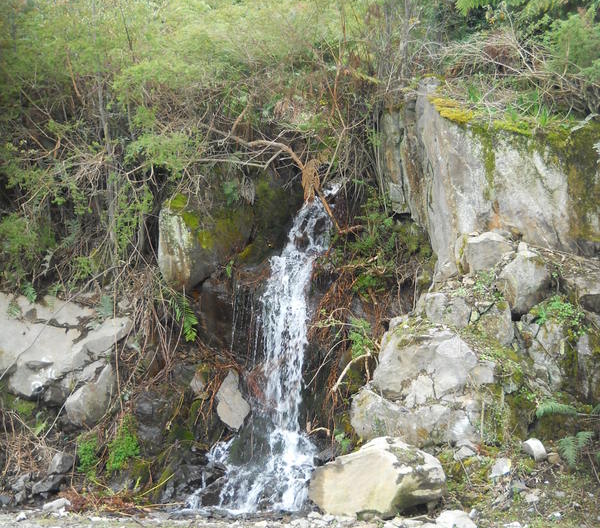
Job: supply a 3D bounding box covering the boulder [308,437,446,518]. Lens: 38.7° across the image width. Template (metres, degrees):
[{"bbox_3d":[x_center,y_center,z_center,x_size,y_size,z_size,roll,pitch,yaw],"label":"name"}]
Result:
[{"bbox_3d":[0.660,1.810,7.350,1.120,0.630,0.800,-1,-4,11],"label":"boulder"}]

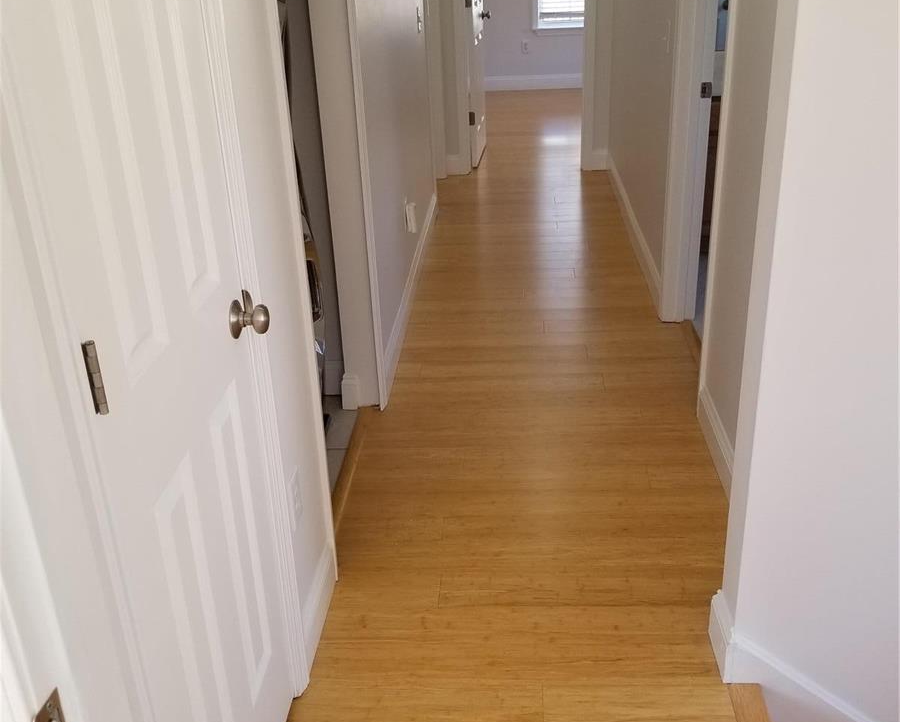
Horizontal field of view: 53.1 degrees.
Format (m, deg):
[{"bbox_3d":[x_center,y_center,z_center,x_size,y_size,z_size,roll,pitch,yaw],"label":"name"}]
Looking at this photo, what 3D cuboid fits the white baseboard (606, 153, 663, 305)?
[{"bbox_3d":[0.985,-0.804,4.933,0.016,0.135,2.480,0,26,4],"label":"white baseboard"}]

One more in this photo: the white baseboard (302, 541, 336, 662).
[{"bbox_3d":[-0.302,0.547,2.060,0.016,0.132,0.305,-1,25,5],"label":"white baseboard"}]

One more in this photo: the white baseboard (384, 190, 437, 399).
[{"bbox_3d":[-0.166,-0.436,4.234,0.016,0.140,2.480,0,26,4],"label":"white baseboard"}]

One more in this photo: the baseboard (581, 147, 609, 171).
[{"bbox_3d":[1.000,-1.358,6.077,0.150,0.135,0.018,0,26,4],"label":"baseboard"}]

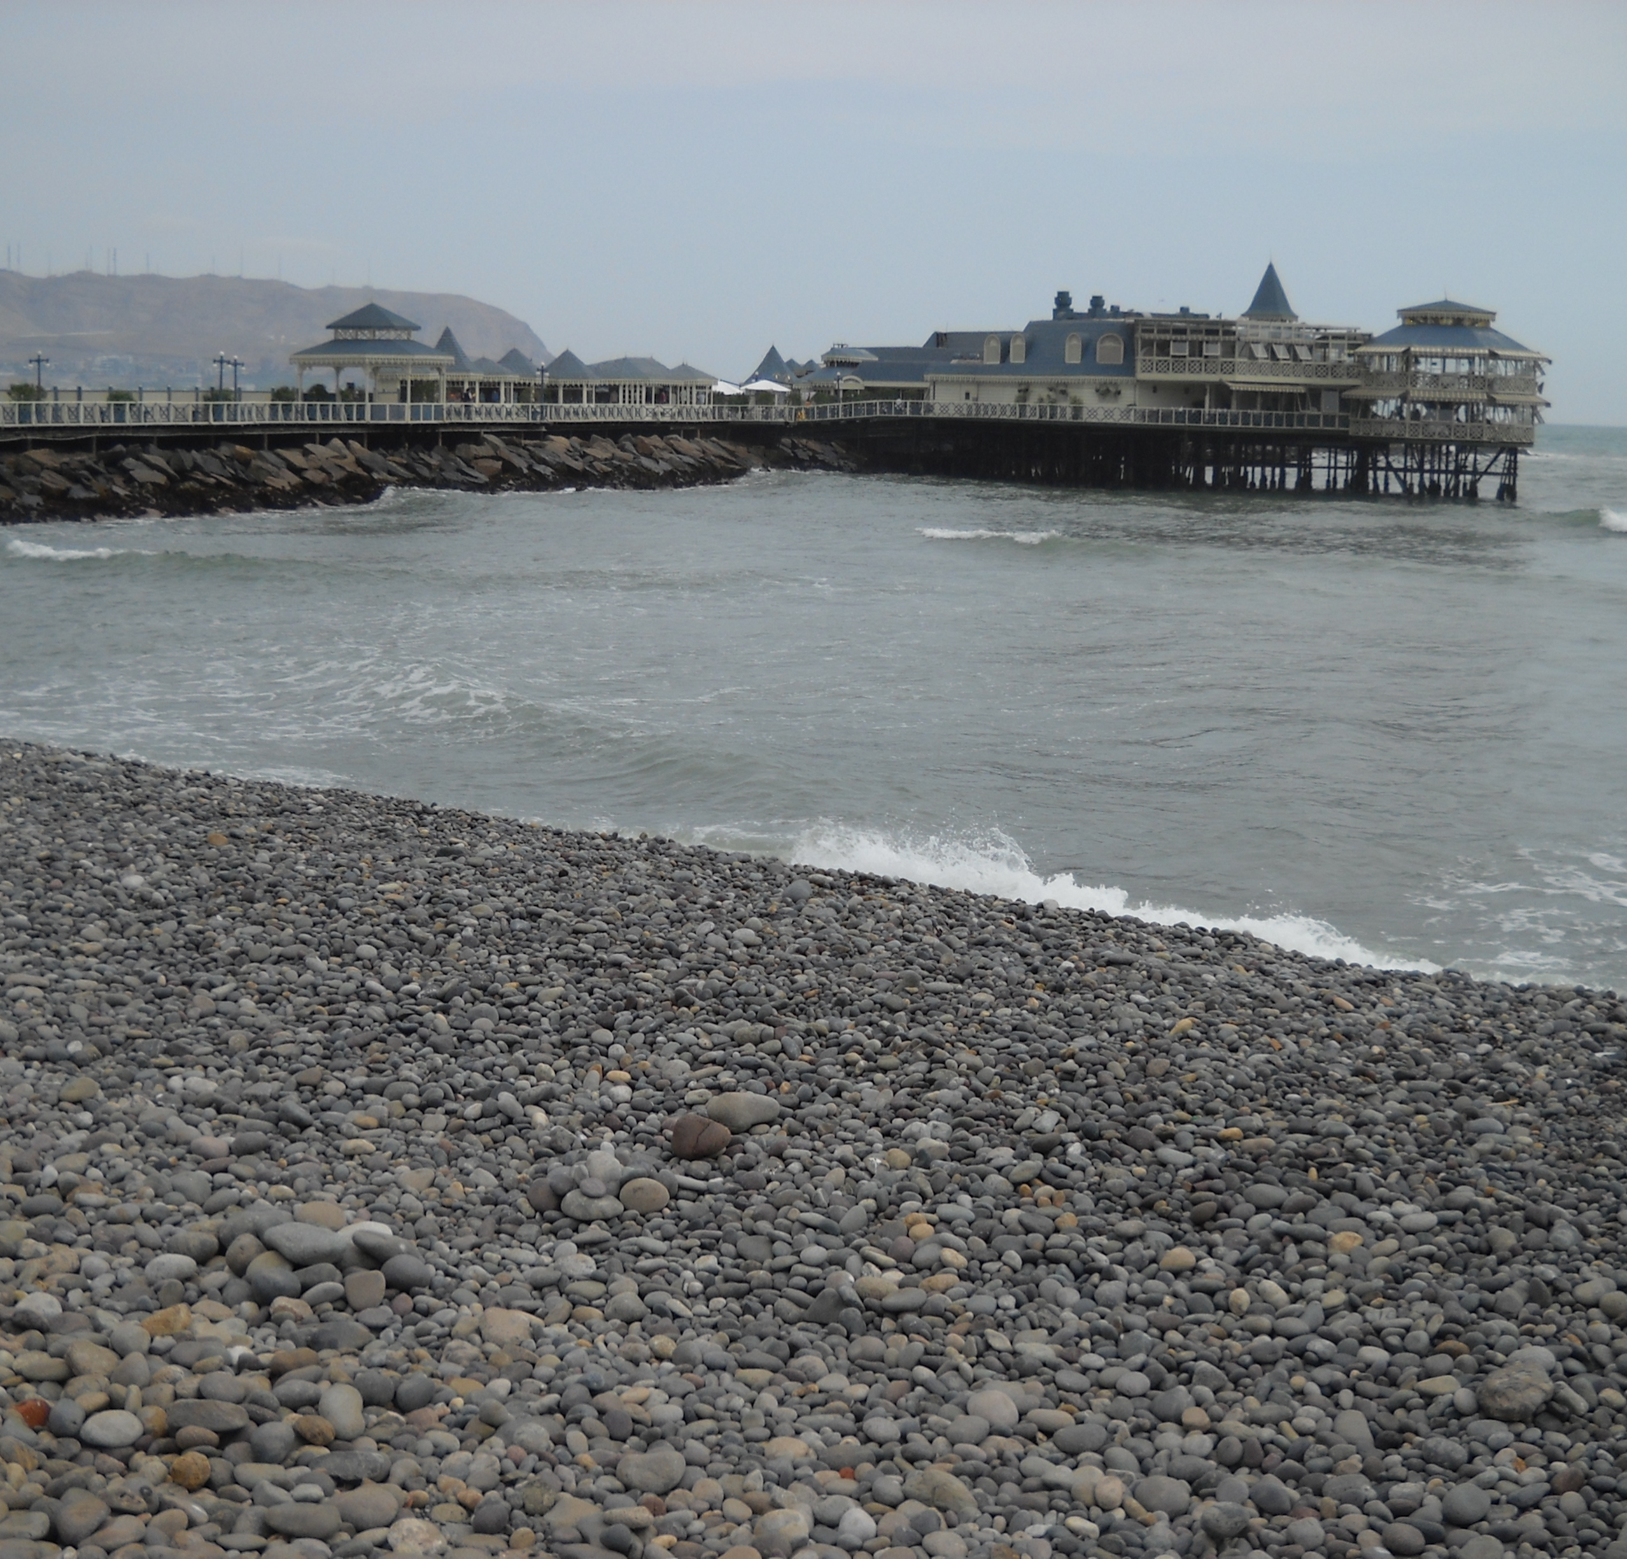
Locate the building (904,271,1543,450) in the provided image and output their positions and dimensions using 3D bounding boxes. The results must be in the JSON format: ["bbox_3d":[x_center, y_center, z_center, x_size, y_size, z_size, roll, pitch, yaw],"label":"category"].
[{"bbox_3d":[25.567,-26.106,153.000,37.000,10.300,18.000,3,9,10],"label":"building"}]

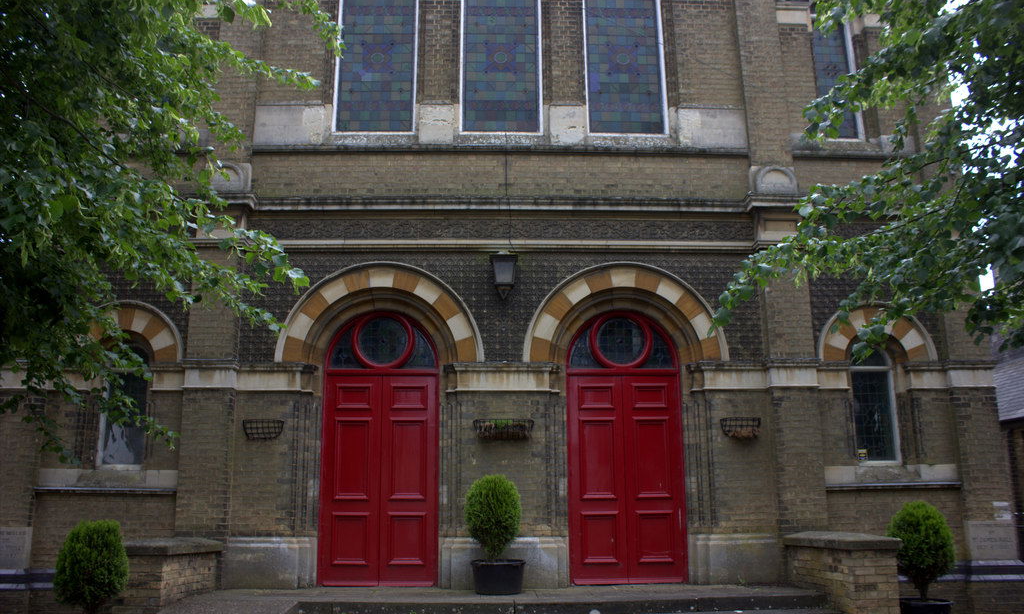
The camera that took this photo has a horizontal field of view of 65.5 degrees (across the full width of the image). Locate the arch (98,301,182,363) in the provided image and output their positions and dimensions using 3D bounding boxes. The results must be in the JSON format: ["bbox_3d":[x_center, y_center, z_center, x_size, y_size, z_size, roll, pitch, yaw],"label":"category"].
[{"bbox_3d":[-4.824,0.333,10.088,1.459,0.797,0.280,0,-13,-2],"label":"arch"}]

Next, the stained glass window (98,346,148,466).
[{"bbox_3d":[-4.861,1.225,10.074,0.576,1.559,0.150,0,-13,-2],"label":"stained glass window"}]

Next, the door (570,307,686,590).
[{"bbox_3d":[1.396,1.681,9.824,1.419,3.289,0.200,0,-13,-2],"label":"door"}]

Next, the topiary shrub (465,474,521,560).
[{"bbox_3d":[-0.228,2.470,9.339,0.657,0.965,0.657,0,-12,-2],"label":"topiary shrub"}]

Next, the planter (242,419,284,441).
[{"bbox_3d":[-2.926,1.446,9.360,0.485,0.238,0.210,0,-13,-2],"label":"planter"}]

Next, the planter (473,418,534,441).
[{"bbox_3d":[-0.094,1.458,9.438,0.725,0.240,0.210,0,-13,-2],"label":"planter"}]

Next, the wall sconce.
[{"bbox_3d":[-0.092,-0.383,9.779,0.333,0.560,0.320,0,-13,-2],"label":"wall sconce"}]

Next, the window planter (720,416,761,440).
[{"bbox_3d":[2.741,1.458,9.517,0.496,0.254,0.210,0,-13,-2],"label":"window planter"}]

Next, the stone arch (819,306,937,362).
[{"bbox_3d":[4.668,0.370,10.347,1.532,0.759,0.280,0,-13,-2],"label":"stone arch"}]

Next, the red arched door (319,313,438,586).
[{"bbox_3d":[-1.592,1.678,9.740,1.409,3.284,0.200,0,-13,-2],"label":"red arched door"}]

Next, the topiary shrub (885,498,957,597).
[{"bbox_3d":[4.438,2.637,8.627,0.693,1.029,0.693,0,-12,-2],"label":"topiary shrub"}]

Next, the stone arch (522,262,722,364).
[{"bbox_3d":[1.394,0.096,9.999,2.510,1.294,0.320,0,-13,-2],"label":"stone arch"}]

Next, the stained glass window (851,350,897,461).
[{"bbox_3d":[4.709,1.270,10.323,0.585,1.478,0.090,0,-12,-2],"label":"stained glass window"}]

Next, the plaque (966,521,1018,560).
[{"bbox_3d":[5.793,2.822,9.621,0.596,0.446,0.060,0,-12,-2],"label":"plaque"}]

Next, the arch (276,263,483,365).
[{"bbox_3d":[-1.656,0.096,10.224,2.582,1.302,0.320,0,-12,-2],"label":"arch"}]

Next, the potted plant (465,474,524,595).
[{"bbox_3d":[-0.204,2.647,9.303,0.701,1.326,0.701,0,-12,-2],"label":"potted plant"}]

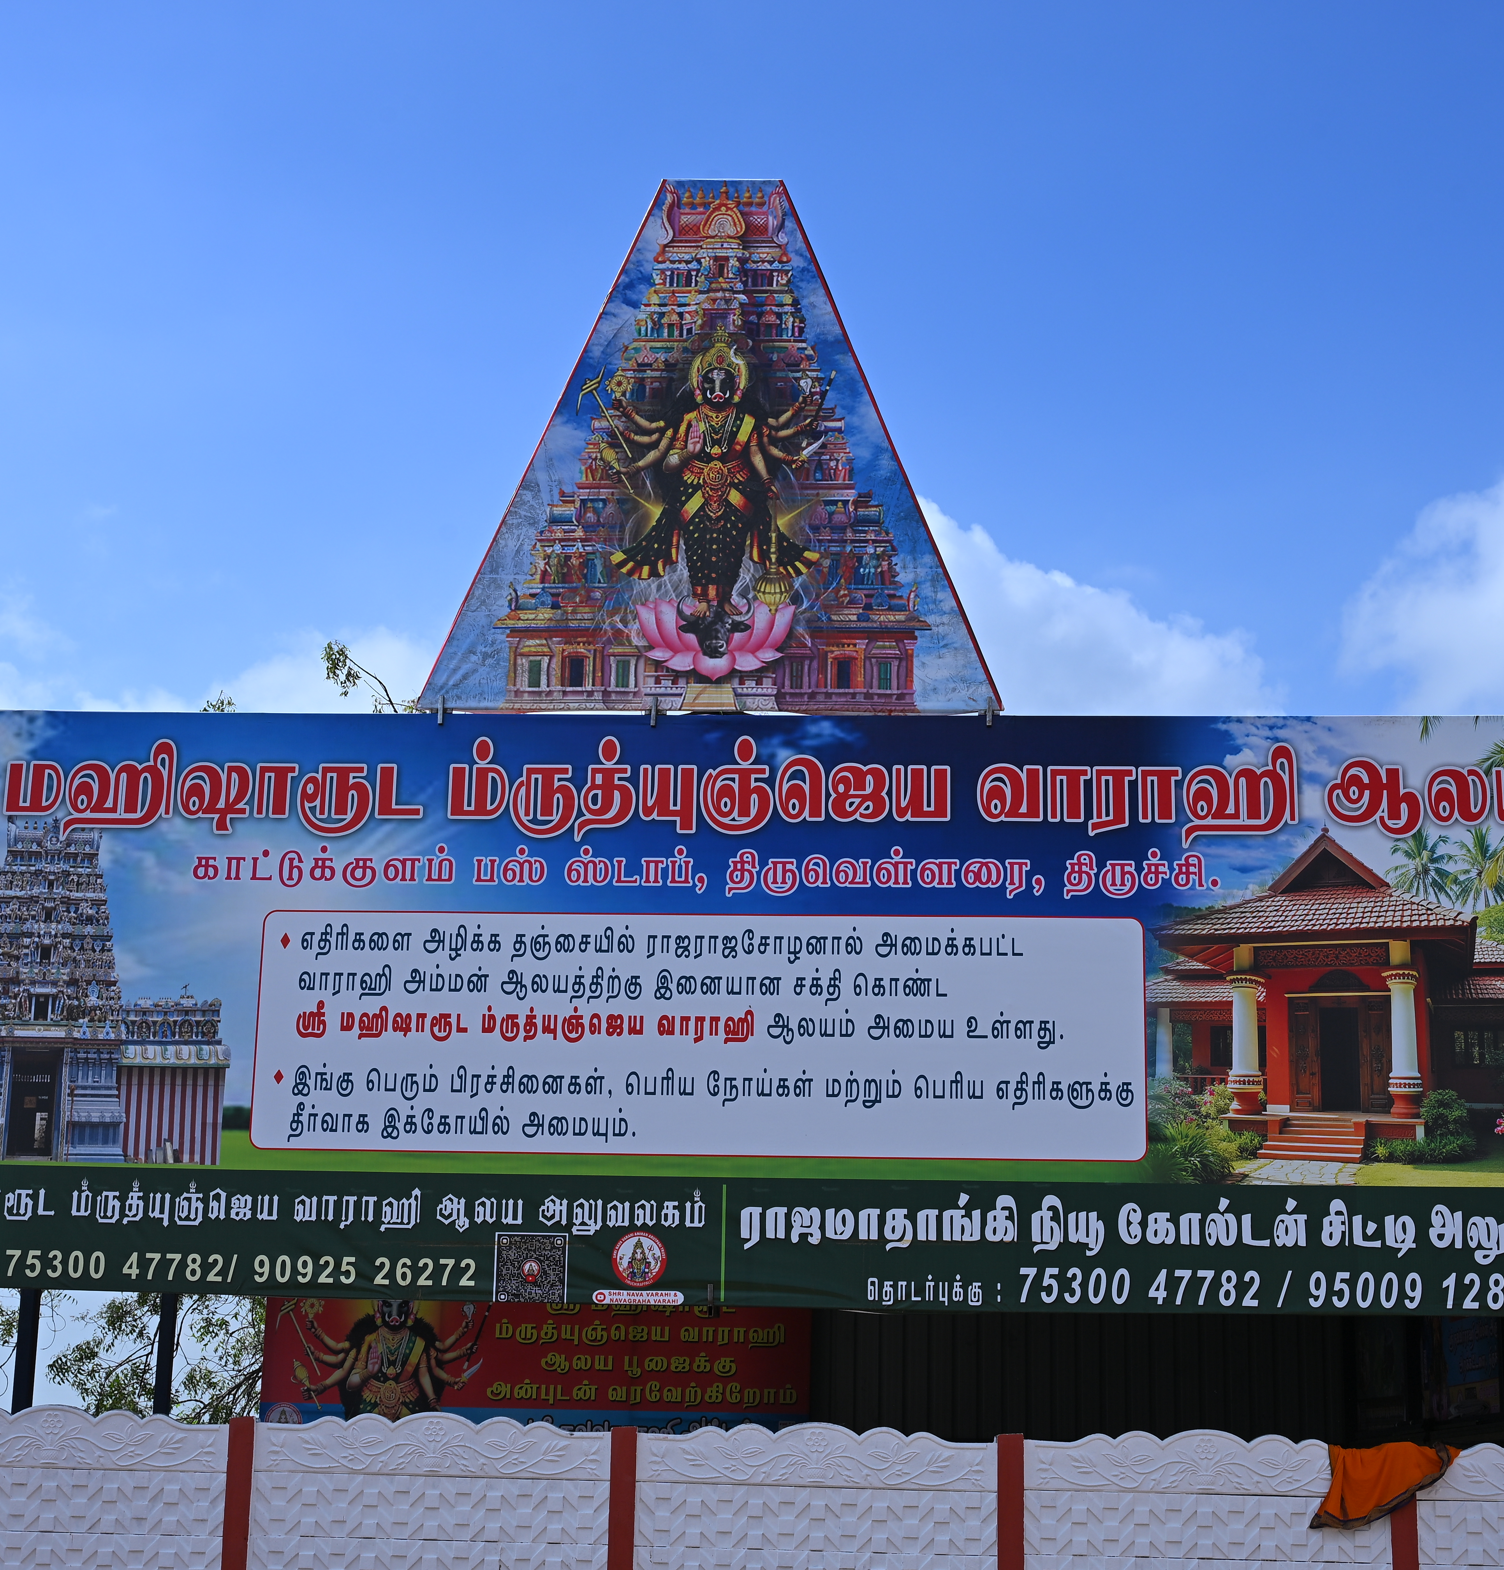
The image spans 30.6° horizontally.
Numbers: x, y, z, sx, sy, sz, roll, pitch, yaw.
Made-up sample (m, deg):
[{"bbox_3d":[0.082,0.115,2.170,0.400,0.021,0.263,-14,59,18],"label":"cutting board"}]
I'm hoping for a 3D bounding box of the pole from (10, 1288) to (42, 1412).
[{"bbox_3d":[-4.523,4.335,16.866,0.095,3.020,0.095,0,-15,5],"label":"pole"}]

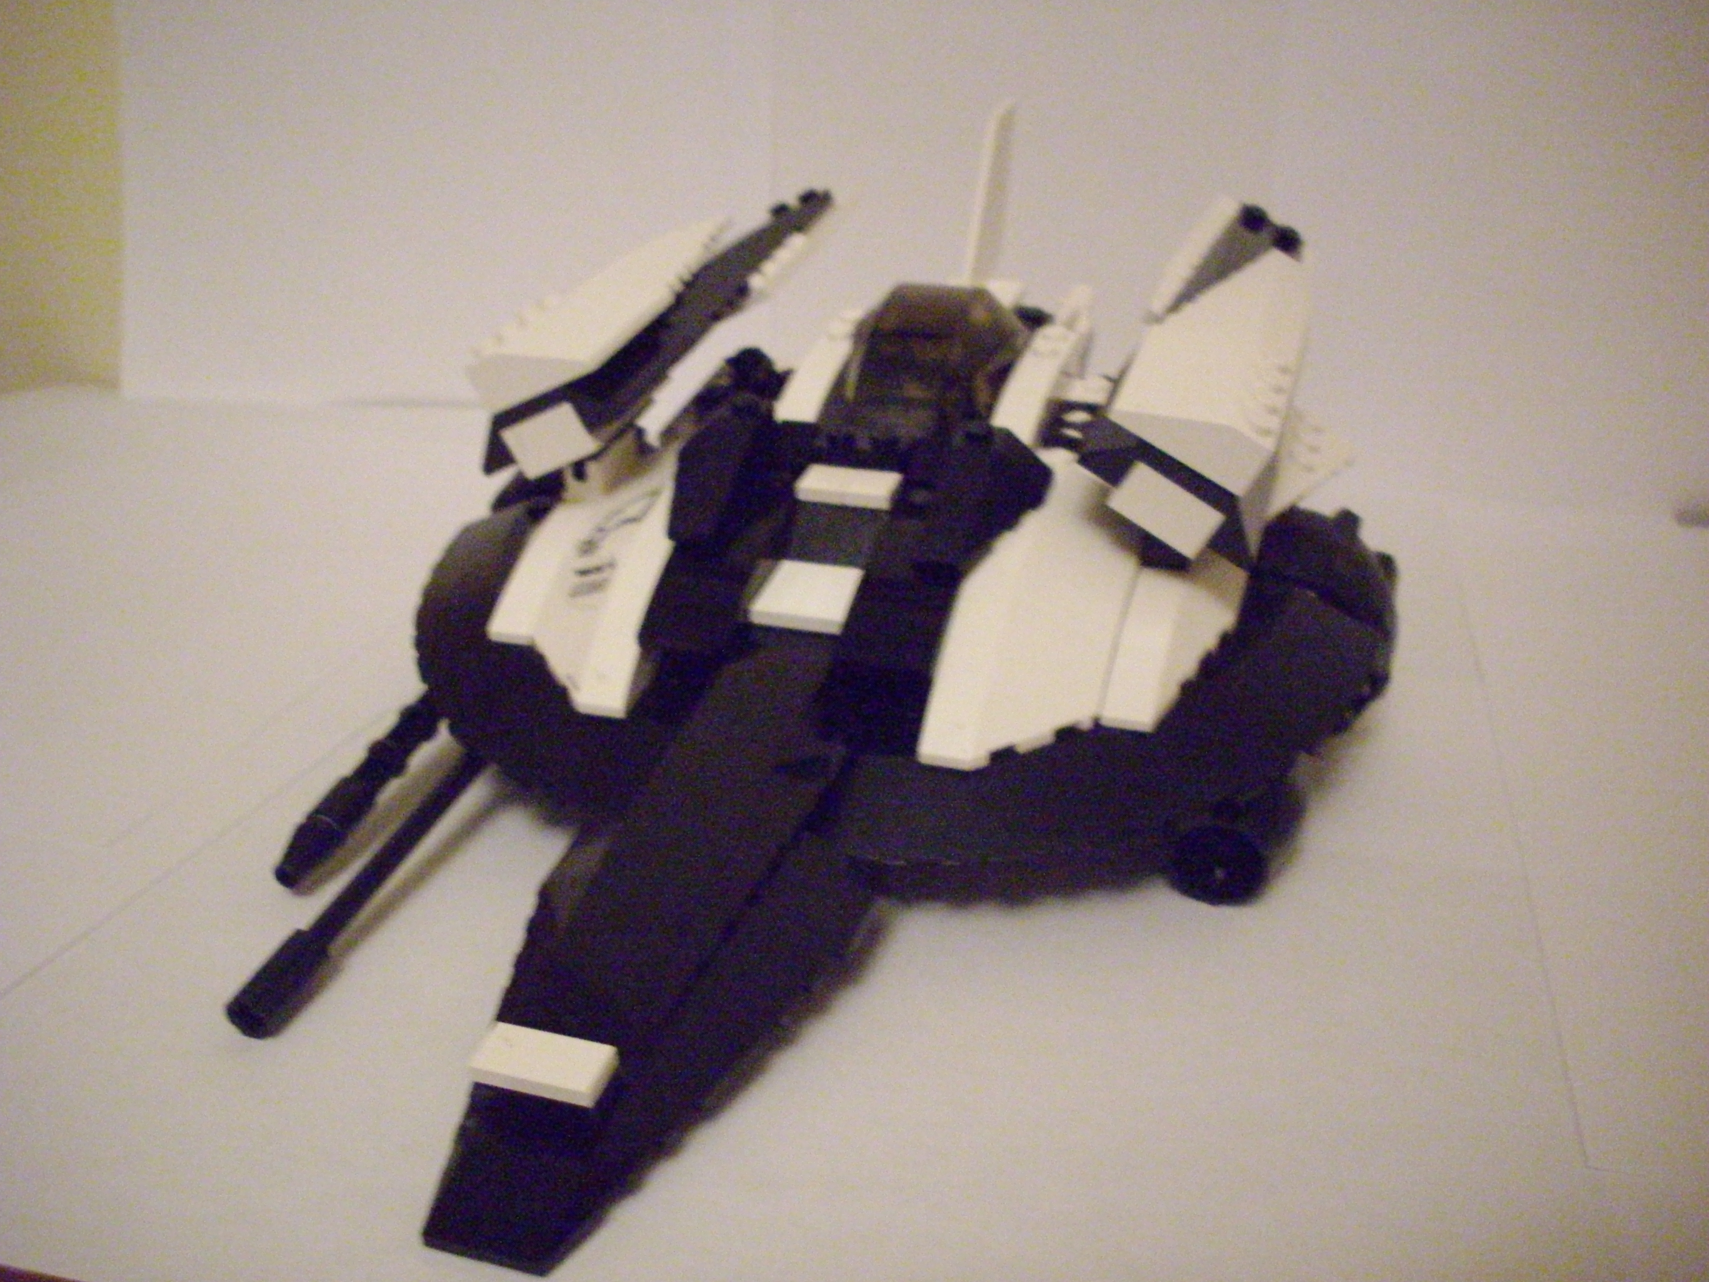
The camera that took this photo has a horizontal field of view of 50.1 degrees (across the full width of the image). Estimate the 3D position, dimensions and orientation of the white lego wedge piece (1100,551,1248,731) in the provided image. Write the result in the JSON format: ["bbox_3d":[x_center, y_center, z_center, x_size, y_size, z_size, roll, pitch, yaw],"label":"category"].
[{"bbox_3d":[0.054,-0.003,0.309,0.016,0.010,0.048,8,39,15],"label":"white lego wedge piece"}]

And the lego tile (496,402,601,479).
[{"bbox_3d":[-0.054,-0.037,0.329,0.016,0.009,0.003,-18,25,29],"label":"lego tile"}]

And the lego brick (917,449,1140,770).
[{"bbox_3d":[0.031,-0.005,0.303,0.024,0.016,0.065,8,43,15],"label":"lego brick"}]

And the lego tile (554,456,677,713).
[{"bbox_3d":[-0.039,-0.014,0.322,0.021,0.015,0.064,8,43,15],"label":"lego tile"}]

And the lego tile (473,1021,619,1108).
[{"bbox_3d":[-0.038,0.052,0.223,0.016,0.003,0.008,8,35,15],"label":"lego tile"}]

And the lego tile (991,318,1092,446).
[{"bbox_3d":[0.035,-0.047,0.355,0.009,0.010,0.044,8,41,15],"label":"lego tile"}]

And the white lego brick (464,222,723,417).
[{"bbox_3d":[-0.042,-0.069,0.349,0.024,0.010,0.084,-18,23,30],"label":"white lego brick"}]

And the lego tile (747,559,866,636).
[{"bbox_3d":[-0.007,-0.007,0.304,0.016,0.003,0.016,8,35,15],"label":"lego tile"}]

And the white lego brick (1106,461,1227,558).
[{"bbox_3d":[0.051,-0.023,0.300,0.016,0.009,0.003,30,38,-1],"label":"white lego brick"}]

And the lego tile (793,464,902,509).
[{"bbox_3d":[-0.001,-0.027,0.318,0.016,0.003,0.008,8,35,15],"label":"lego tile"}]

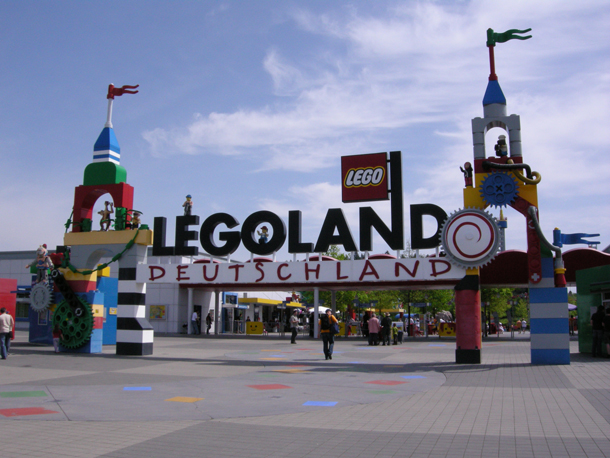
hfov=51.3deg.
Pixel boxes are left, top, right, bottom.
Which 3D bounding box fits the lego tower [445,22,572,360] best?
[{"bbox_3d":[6.607,-1.325,21.558,3.850,11.560,1.400,-2,-8,18],"label":"lego tower"}]

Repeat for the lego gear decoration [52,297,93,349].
[{"bbox_3d":[-9.266,3.770,25.344,1.980,1.980,0.350,-2,-8,18],"label":"lego gear decoration"}]

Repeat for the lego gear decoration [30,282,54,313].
[{"bbox_3d":[-10.960,2.863,26.393,1.200,1.240,0.300,-2,-8,18],"label":"lego gear decoration"}]

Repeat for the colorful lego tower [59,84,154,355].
[{"bbox_3d":[-8.047,-0.567,26.176,4.000,11.240,1.200,-2,-8,18],"label":"colorful lego tower"}]

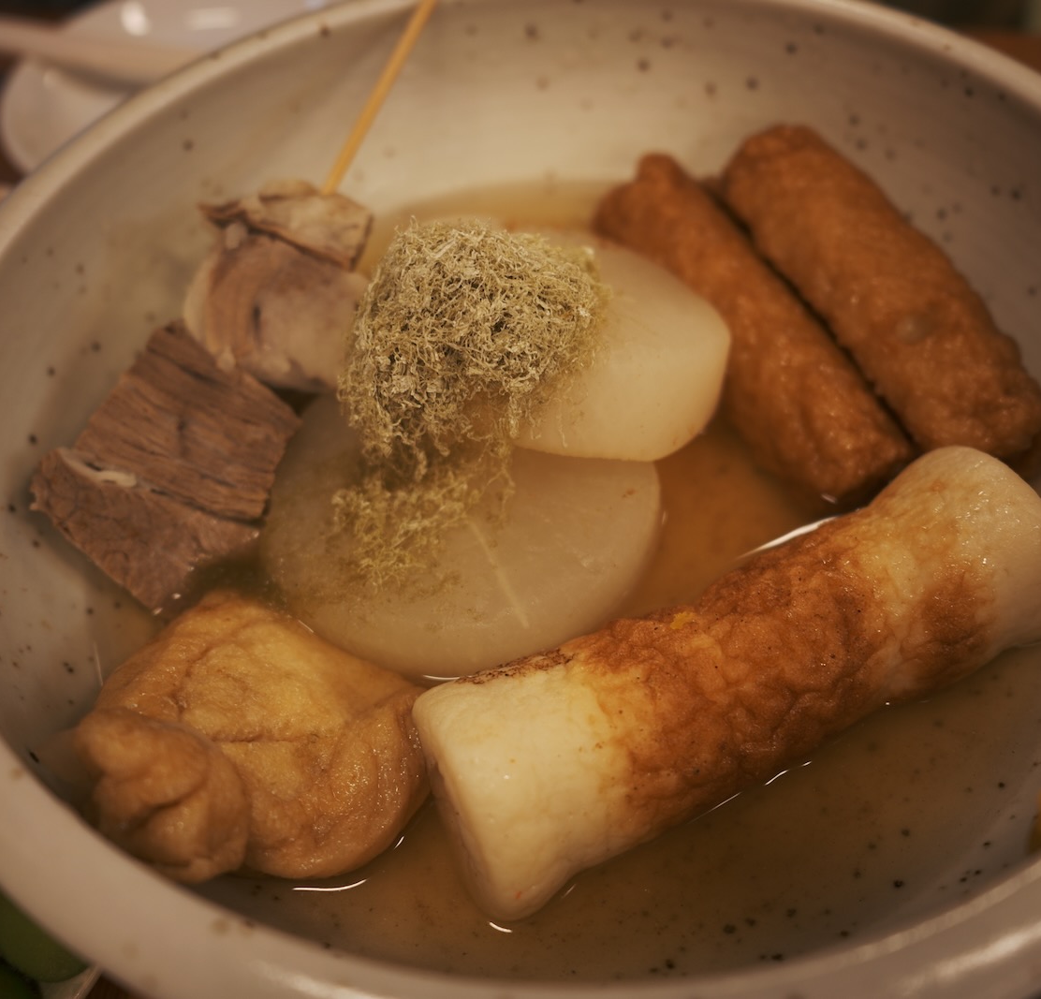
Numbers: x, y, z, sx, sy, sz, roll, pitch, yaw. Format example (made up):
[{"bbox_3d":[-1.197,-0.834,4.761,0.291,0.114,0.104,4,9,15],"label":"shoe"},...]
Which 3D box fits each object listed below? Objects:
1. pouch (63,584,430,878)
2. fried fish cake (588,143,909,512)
[{"bbox_3d":[-0.044,0.039,0.164,0.055,0.037,0.047,-19,56,-16],"label":"pouch"},{"bbox_3d":[0.049,-0.041,0.221,0.027,0.027,0.101,-20,57,-11],"label":"fried fish cake"}]

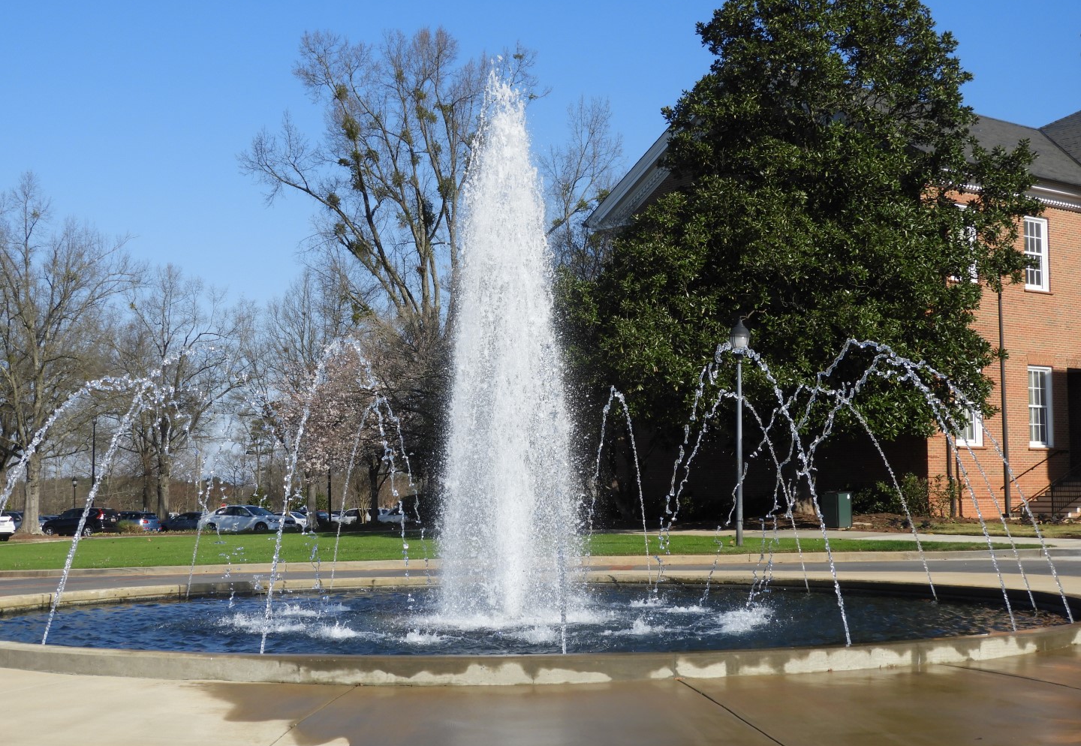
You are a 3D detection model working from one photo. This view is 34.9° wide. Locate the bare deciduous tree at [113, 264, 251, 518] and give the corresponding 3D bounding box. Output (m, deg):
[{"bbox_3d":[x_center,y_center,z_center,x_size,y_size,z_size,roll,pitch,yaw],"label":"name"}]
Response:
[{"bbox_3d":[-23.351,1.781,112.000,9.000,17.600,9.000,0,-4,-12],"label":"bare deciduous tree"}]

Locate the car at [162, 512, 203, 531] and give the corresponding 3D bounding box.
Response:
[{"bbox_3d":[-21.135,9.324,106.000,4.700,1.450,1.820,-3,-5,33],"label":"car"}]

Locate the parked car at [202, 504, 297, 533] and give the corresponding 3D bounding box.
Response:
[{"bbox_3d":[-13.900,7.004,81.000,4.750,1.460,1.820,-3,-5,35],"label":"parked car"}]

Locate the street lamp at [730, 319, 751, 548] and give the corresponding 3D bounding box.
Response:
[{"bbox_3d":[4.559,1.350,39.200,0.450,5.200,0.450,-1,-4,7],"label":"street lamp"}]

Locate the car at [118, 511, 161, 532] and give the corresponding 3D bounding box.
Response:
[{"bbox_3d":[-24.430,8.964,101.500,4.300,1.450,1.800,-3,-5,33],"label":"car"}]

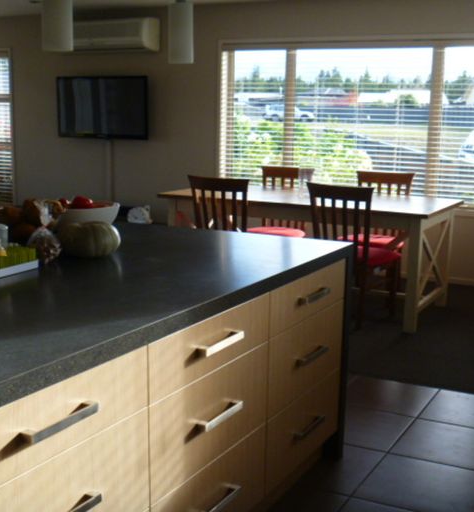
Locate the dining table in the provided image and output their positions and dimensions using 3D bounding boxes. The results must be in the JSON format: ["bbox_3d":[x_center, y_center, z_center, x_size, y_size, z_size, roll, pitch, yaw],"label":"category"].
[{"bbox_3d":[0.536,-0.046,5.709,2.090,0.785,0.980,7,12,29],"label":"dining table"}]

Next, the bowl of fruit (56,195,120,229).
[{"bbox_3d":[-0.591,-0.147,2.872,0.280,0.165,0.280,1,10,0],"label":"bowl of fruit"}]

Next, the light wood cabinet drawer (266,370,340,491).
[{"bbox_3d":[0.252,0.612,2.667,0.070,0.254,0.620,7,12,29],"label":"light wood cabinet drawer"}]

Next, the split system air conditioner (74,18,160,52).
[{"bbox_3d":[-1.319,-2.195,7.442,1.120,0.310,0.240,6,11,26],"label":"split system air conditioner"}]

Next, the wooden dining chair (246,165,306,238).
[{"bbox_3d":[0.293,-0.239,6.258,0.490,0.960,0.560,7,12,29],"label":"wooden dining chair"}]

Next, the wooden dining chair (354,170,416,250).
[{"bbox_3d":[1.043,-0.154,5.866,0.480,0.960,0.560,7,12,29],"label":"wooden dining chair"}]

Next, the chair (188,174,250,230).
[{"bbox_3d":[-0.001,-0.107,5.505,0.500,0.960,0.570,8,12,33],"label":"chair"}]

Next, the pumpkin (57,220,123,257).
[{"bbox_3d":[-0.494,-0.056,2.517,0.207,0.120,0.207,1,10,0],"label":"pumpkin"}]

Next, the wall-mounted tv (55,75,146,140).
[{"bbox_3d":[-1.372,-1.511,7.632,1.110,0.630,0.060,6,11,26],"label":"wall-mounted tv"}]

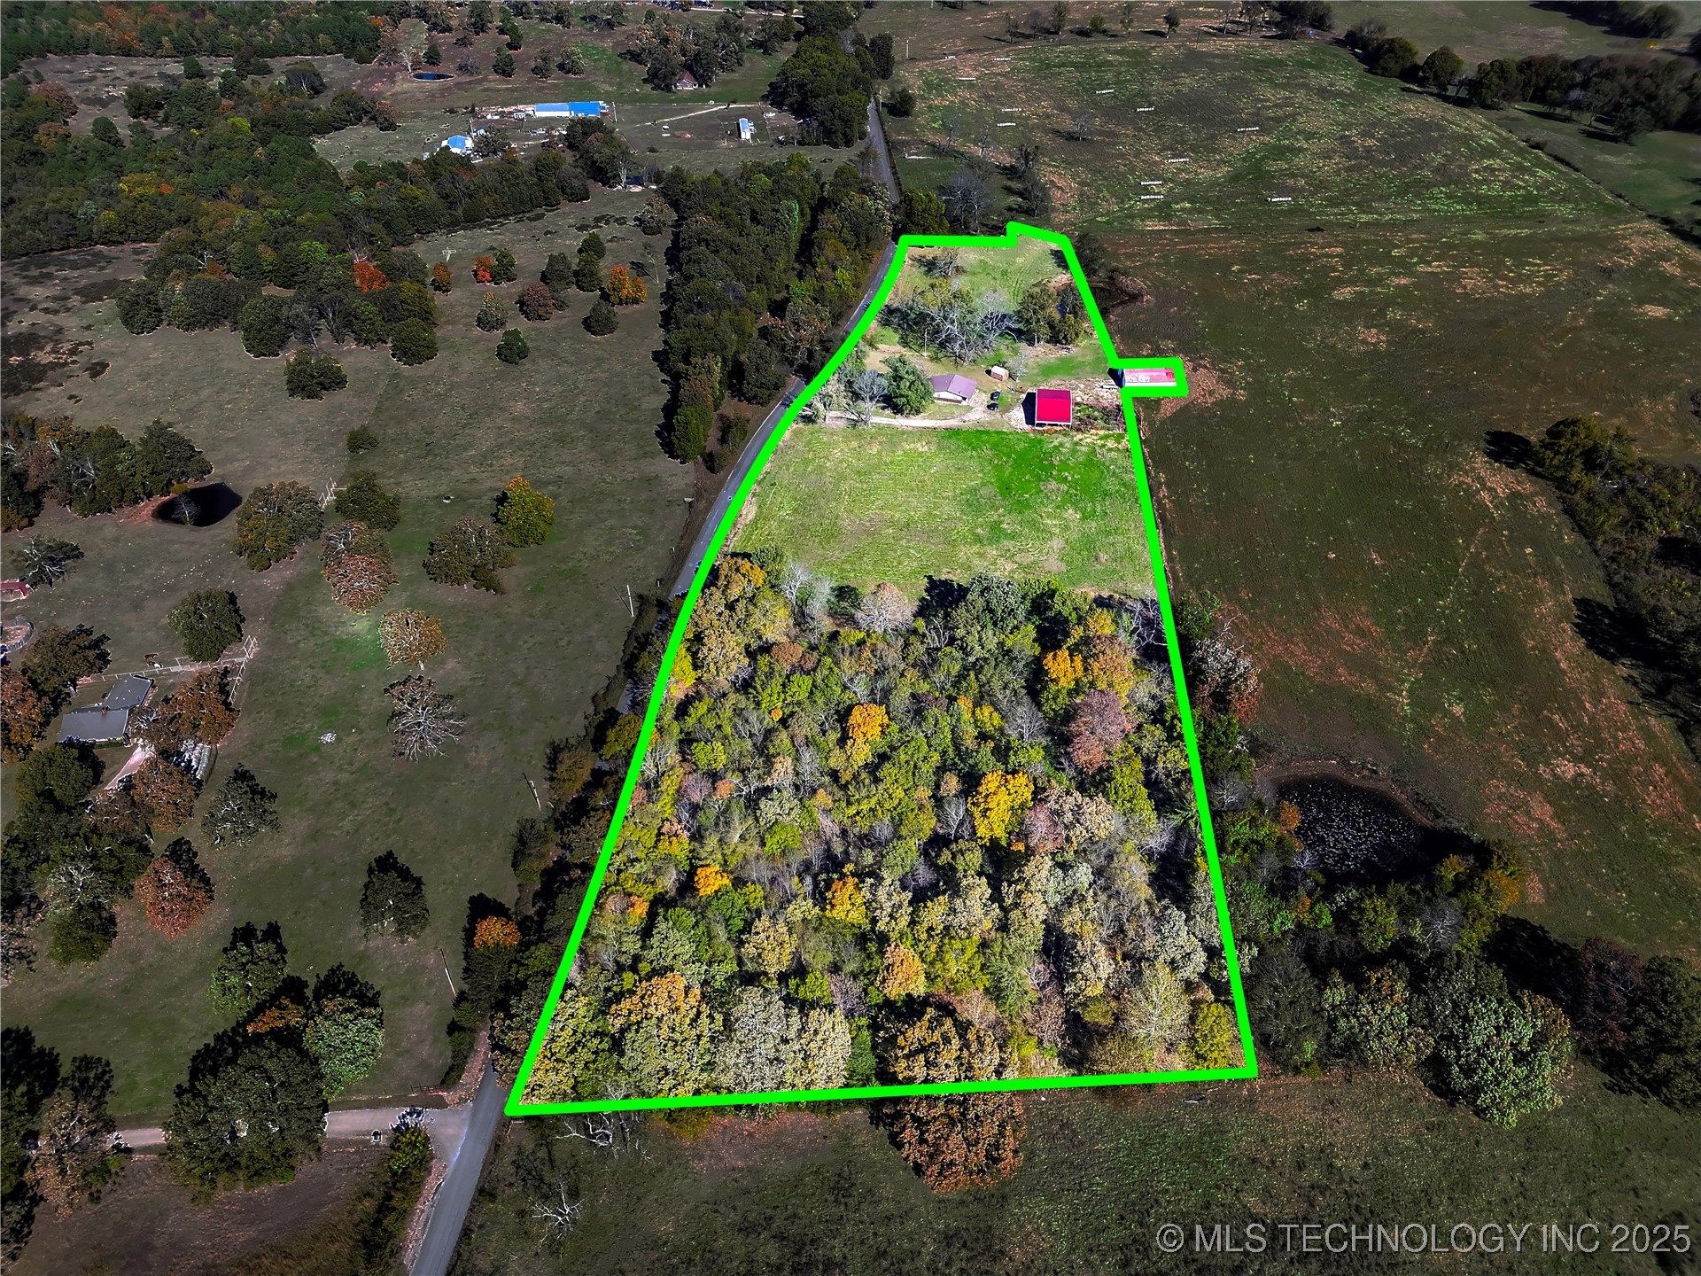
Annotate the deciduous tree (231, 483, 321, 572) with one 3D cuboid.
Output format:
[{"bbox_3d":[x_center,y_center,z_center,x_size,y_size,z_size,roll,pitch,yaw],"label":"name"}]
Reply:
[{"bbox_3d":[-124.000,-23.077,256.832,17.800,15.300,18.600,0,41,0],"label":"deciduous tree"}]

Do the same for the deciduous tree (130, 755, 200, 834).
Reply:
[{"bbox_3d":[-115.500,27.573,199.760,10.700,13.200,10.900,0,41,0],"label":"deciduous tree"}]

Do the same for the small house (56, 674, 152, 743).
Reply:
[{"bbox_3d":[-139.767,14.002,221.910,11.700,4.800,15.900,-4,41,-4],"label":"small house"}]

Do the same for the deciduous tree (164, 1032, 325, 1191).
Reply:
[{"bbox_3d":[-80.000,64.058,156.879,19.600,14.000,19.000,0,41,0],"label":"deciduous tree"}]

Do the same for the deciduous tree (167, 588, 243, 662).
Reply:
[{"bbox_3d":[-127.200,-1.556,232.741,13.100,14.200,13.400,0,41,0],"label":"deciduous tree"}]

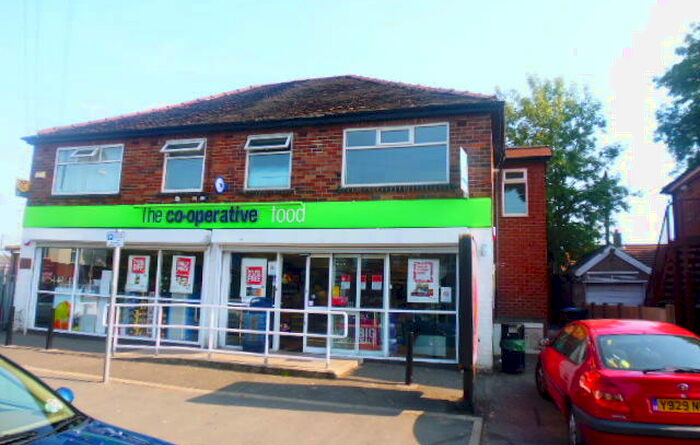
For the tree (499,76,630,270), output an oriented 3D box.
[{"bbox_3d":[8.557,-1.077,20.167,5.547,10.254,5.547,0,-6,16],"label":"tree"}]

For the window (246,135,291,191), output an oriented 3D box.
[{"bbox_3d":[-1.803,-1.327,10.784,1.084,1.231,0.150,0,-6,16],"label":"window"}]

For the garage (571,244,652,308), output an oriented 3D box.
[{"bbox_3d":[11.036,2.640,20.914,2.750,3.042,5.000,-1,-6,22],"label":"garage"}]

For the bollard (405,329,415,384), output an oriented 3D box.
[{"bbox_3d":[0.986,2.201,7.892,0.105,0.861,0.105,0,-6,16],"label":"bollard"}]

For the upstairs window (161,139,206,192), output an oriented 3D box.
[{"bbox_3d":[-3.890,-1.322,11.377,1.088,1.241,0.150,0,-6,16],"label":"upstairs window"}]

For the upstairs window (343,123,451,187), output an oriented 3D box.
[{"bbox_3d":[0.916,-1.384,10.068,2.216,1.230,0.120,0,-6,16],"label":"upstairs window"}]

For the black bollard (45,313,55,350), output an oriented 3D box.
[{"bbox_3d":[-6.382,2.290,10.345,0.105,0.839,0.105,0,-6,16],"label":"black bollard"}]

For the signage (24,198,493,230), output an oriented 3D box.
[{"bbox_3d":[-2.810,-0.160,10.878,11.486,0.555,0.140,0,-6,16],"label":"signage"}]

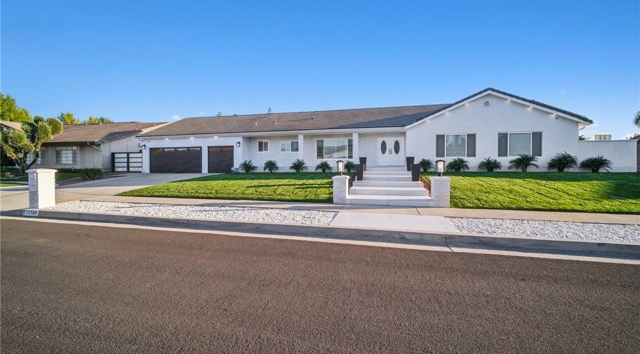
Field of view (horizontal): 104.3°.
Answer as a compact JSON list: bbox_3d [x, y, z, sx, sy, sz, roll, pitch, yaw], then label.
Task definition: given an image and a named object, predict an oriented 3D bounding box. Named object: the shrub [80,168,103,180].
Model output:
[{"bbox_3d":[-15.700,-0.180,17.100,1.300,0.780,1.150,0,2,14],"label":"shrub"}]

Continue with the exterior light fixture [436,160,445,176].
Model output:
[{"bbox_3d":[3.640,-0.256,7.500,0.270,0.480,0.270,0,2,14],"label":"exterior light fixture"}]

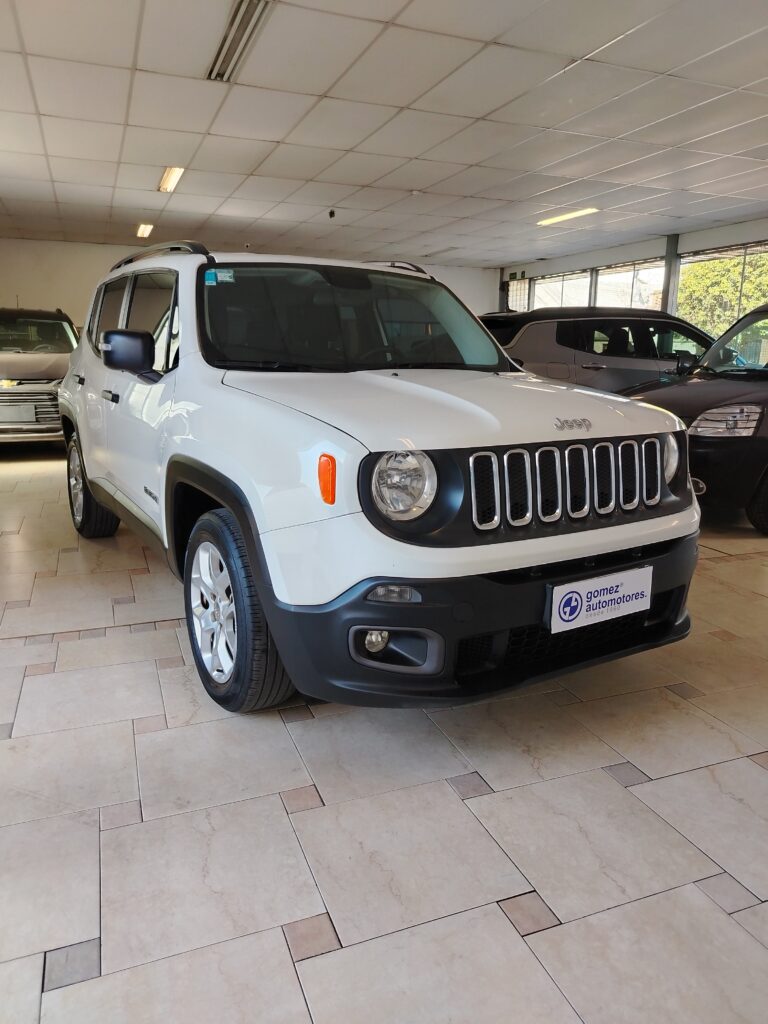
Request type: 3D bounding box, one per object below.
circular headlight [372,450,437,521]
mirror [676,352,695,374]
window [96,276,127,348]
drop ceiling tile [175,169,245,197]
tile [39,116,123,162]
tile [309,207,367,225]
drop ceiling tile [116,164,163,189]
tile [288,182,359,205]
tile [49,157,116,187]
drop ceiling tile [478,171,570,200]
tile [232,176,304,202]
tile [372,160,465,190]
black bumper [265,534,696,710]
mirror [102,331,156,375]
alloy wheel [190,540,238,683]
[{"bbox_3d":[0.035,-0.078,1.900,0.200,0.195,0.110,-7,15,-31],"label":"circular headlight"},{"bbox_3d":[2.812,-1.380,6.600,0.120,0.200,0.200,-3,13,-17],"label":"mirror"},{"bbox_3d":[-1.351,-0.956,3.525,0.050,0.400,0.660,7,7,-33],"label":"window"},{"bbox_3d":[-1.833,-3.461,7.484,0.605,0.020,1.210,-4,14,-21],"label":"drop ceiling tile"},{"bbox_3d":[-2.518,-3.121,5.957,0.605,0.020,1.210,-4,14,-21],"label":"tile"},{"bbox_3d":[-0.564,-3.835,9.203,0.605,0.022,1.206,-5,14,-21],"label":"tile"},{"bbox_3d":[-2.451,-3.384,7.161,0.444,0.025,1.210,-4,14,-21],"label":"drop ceiling tile"},{"bbox_3d":[-0.688,-3.519,7.857,0.602,0.025,1.210,-4,14,-21],"label":"tile"},{"bbox_3d":[-2.950,-3.353,7.002,0.605,0.022,1.206,-5,14,-21],"label":"tile"},{"bbox_3d":[1.464,-3.423,7.489,0.605,0.020,1.210,-4,14,-21],"label":"drop ceiling tile"},{"bbox_3d":[-1.250,-3.489,7.665,0.605,0.022,1.206,-5,14,-21],"label":"tile"},{"bbox_3d":[0.326,-3.336,7.045,0.605,0.020,1.210,-4,14,-21],"label":"tile"},{"bbox_3d":[0.512,0.272,2.195,1.760,0.380,0.420,-7,15,-31],"label":"black bumper"},{"bbox_3d":[-0.948,-0.599,2.661,0.195,0.165,0.125,-7,15,-31],"label":"mirror"},{"bbox_3d":[-0.489,0.324,2.348,0.170,0.462,0.462,-7,15,-31],"label":"alloy wheel"}]

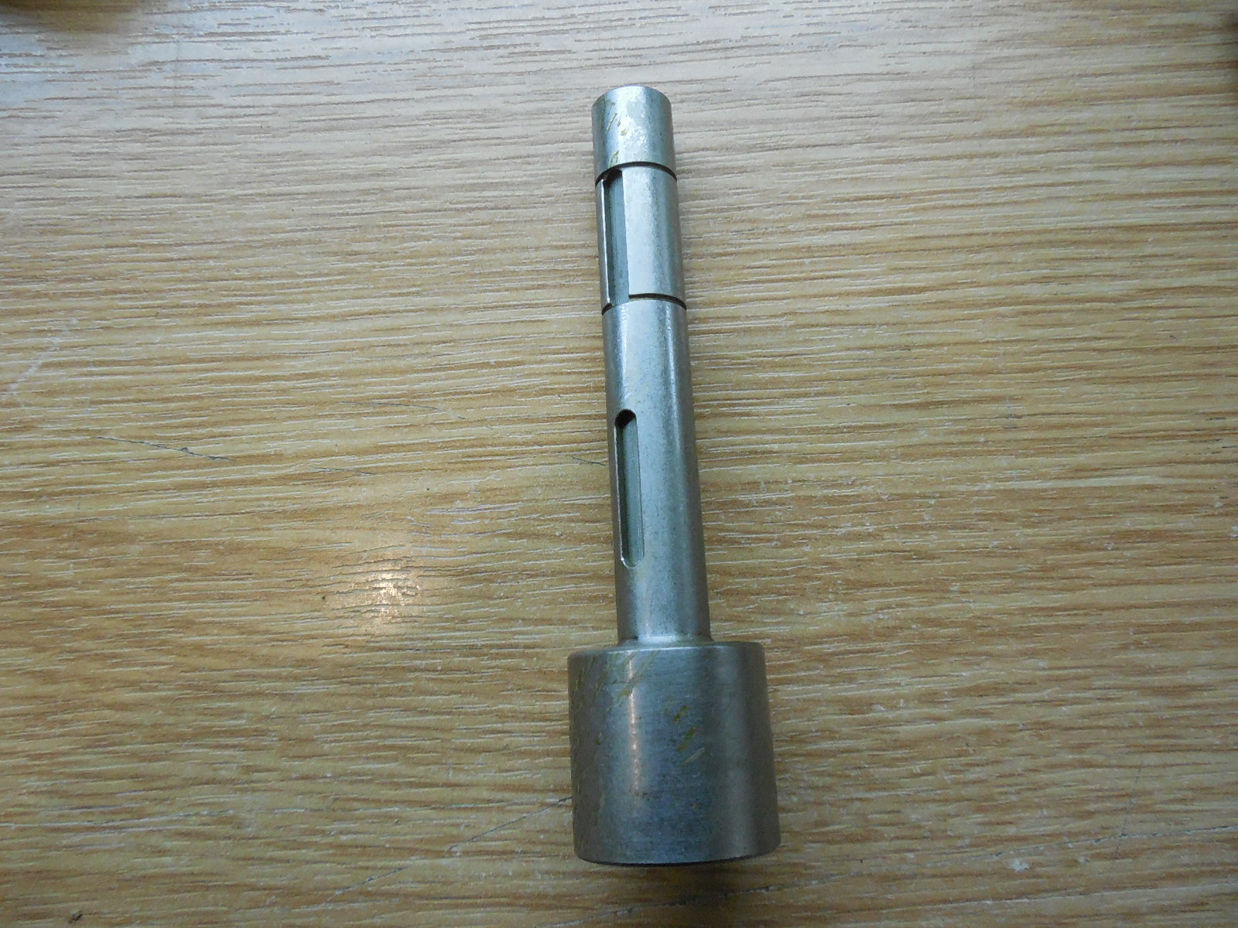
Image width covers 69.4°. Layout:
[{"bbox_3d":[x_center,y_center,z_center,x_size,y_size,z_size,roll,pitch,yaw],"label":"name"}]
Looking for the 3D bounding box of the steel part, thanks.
[{"bbox_3d":[0.008,-0.006,0.211,0.043,0.043,0.178,-3,76,0],"label":"steel part"}]

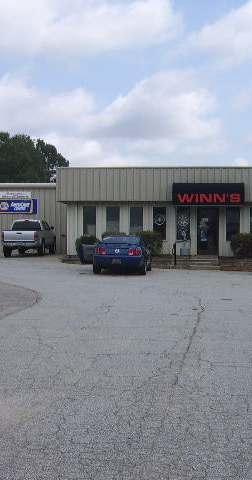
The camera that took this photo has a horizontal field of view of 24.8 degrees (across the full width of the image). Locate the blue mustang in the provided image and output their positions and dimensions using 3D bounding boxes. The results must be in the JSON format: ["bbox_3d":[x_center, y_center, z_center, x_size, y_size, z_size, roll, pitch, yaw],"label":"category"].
[{"bbox_3d":[-0.040,0.550,22.000,1.880,1.390,4.770,0,1,6],"label":"blue mustang"}]

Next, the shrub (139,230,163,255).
[{"bbox_3d":[0.980,0.150,26.500,1.250,1.100,1.250,0,1,4],"label":"shrub"}]

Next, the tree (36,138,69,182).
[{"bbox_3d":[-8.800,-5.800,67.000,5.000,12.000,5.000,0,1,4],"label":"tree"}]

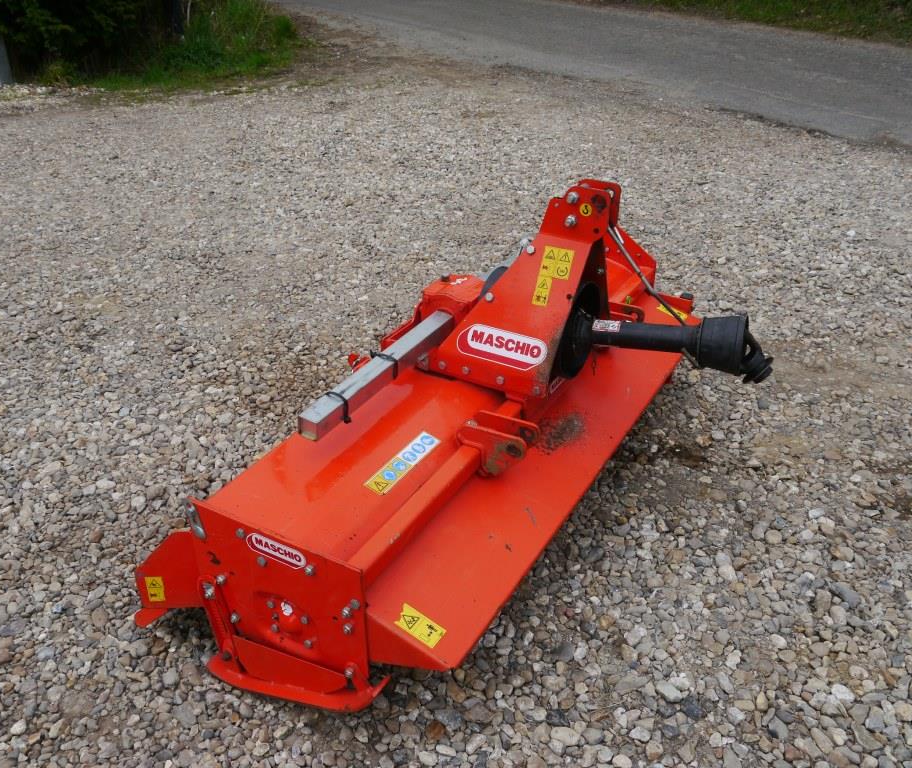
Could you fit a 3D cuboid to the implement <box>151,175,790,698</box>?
[{"bbox_3d":[0.285,-0.137,2.514,1.267,0.956,2.305,15,31,25],"label":"implement"}]

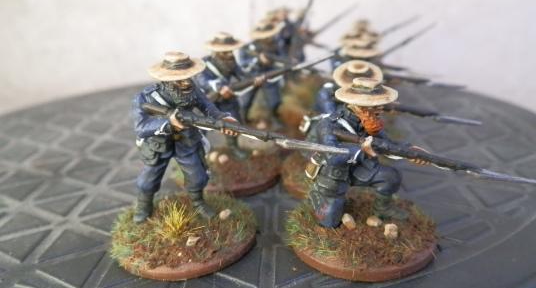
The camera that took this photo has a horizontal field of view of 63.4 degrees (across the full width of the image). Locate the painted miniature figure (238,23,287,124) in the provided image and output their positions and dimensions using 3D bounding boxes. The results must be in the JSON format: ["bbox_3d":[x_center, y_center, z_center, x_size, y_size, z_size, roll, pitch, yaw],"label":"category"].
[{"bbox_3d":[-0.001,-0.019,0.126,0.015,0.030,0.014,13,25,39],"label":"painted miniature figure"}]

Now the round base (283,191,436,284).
[{"bbox_3d":[0.016,0.015,0.076,0.025,0.004,0.025,-3,19,1],"label":"round base"}]

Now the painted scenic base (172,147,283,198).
[{"bbox_3d":[-0.009,0.006,0.105,0.025,0.004,0.025,-3,19,1],"label":"painted scenic base"}]

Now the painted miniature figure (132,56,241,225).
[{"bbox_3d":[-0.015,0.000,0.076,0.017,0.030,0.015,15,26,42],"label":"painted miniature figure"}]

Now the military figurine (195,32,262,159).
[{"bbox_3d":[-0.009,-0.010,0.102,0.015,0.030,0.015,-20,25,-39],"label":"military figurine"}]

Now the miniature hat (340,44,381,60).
[{"bbox_3d":[0.024,-0.025,0.111,0.010,0.003,0.010,9,31,27],"label":"miniature hat"}]

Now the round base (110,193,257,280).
[{"bbox_3d":[-0.015,0.015,0.079,0.025,0.004,0.025,-3,19,1],"label":"round base"}]

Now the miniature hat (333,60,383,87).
[{"bbox_3d":[0.018,-0.015,0.086,0.010,0.003,0.010,-2,41,2],"label":"miniature hat"}]

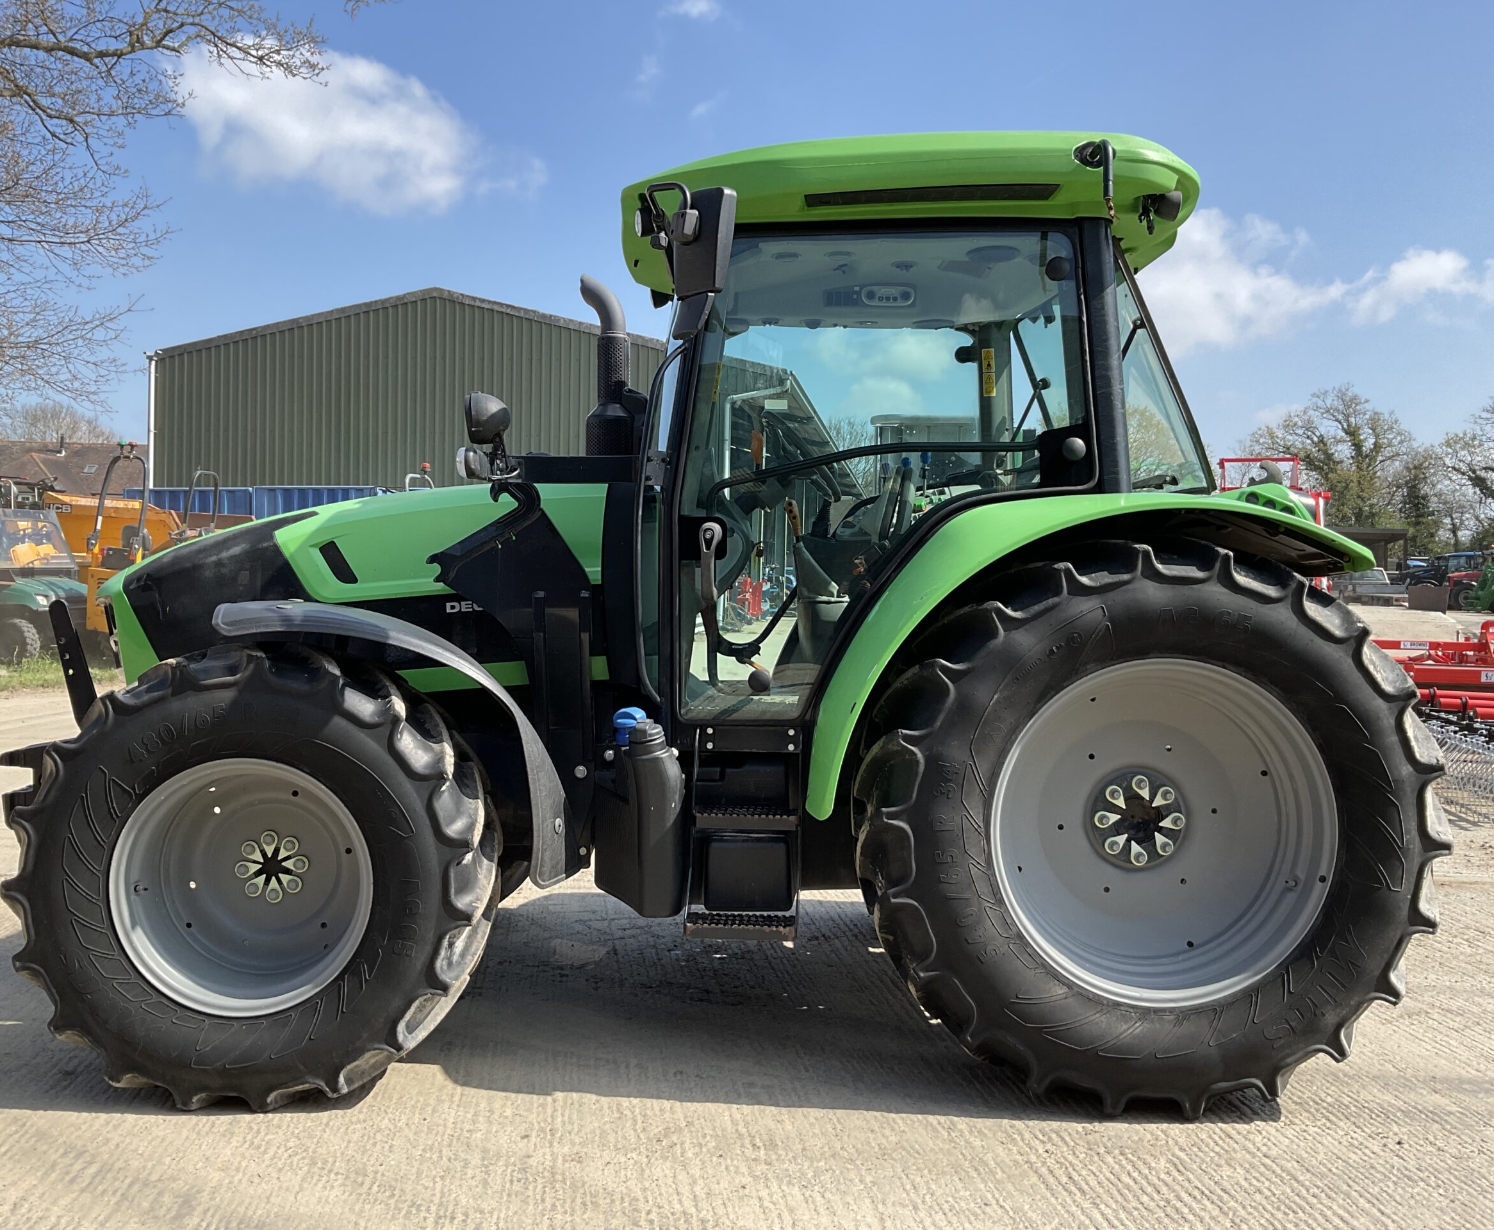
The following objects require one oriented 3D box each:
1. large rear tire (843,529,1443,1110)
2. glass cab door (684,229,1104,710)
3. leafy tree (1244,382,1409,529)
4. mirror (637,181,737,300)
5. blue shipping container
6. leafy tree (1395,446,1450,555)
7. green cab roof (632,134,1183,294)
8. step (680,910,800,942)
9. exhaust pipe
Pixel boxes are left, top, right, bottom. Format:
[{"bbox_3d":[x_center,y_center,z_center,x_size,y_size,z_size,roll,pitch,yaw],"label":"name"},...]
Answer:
[{"bbox_3d":[1.092,0.552,3.829,1.550,1.530,0.550,1,2,-1],"label":"large rear tire"},{"bbox_3d":[0.393,-0.397,3.920,1.180,1.380,0.140,1,2,-1],"label":"glass cab door"},{"bbox_3d":[36.371,-7.739,86.000,9.800,13.000,9.500,1,2,0],"label":"leafy tree"},{"bbox_3d":[-0.154,-1.015,3.720,0.190,0.320,0.220,0,2,-37],"label":"mirror"},{"bbox_3d":[-10.285,-1.357,29.543,5.500,2.650,2.440,1,2,-9],"label":"blue shipping container"},{"bbox_3d":[40.830,-5.457,83.000,3.300,9.300,3.300,1,2,0],"label":"leafy tree"},{"bbox_3d":[0.475,-1.255,4.670,1.760,0.450,1.520,1,2,-1],"label":"green cab roof"},{"bbox_3d":[-0.016,0.852,3.780,0.310,0.060,0.170,1,2,-1],"label":"step"},{"bbox_3d":[-0.521,-0.925,5.150,0.200,0.720,0.170,1,2,-1],"label":"exhaust pipe"}]

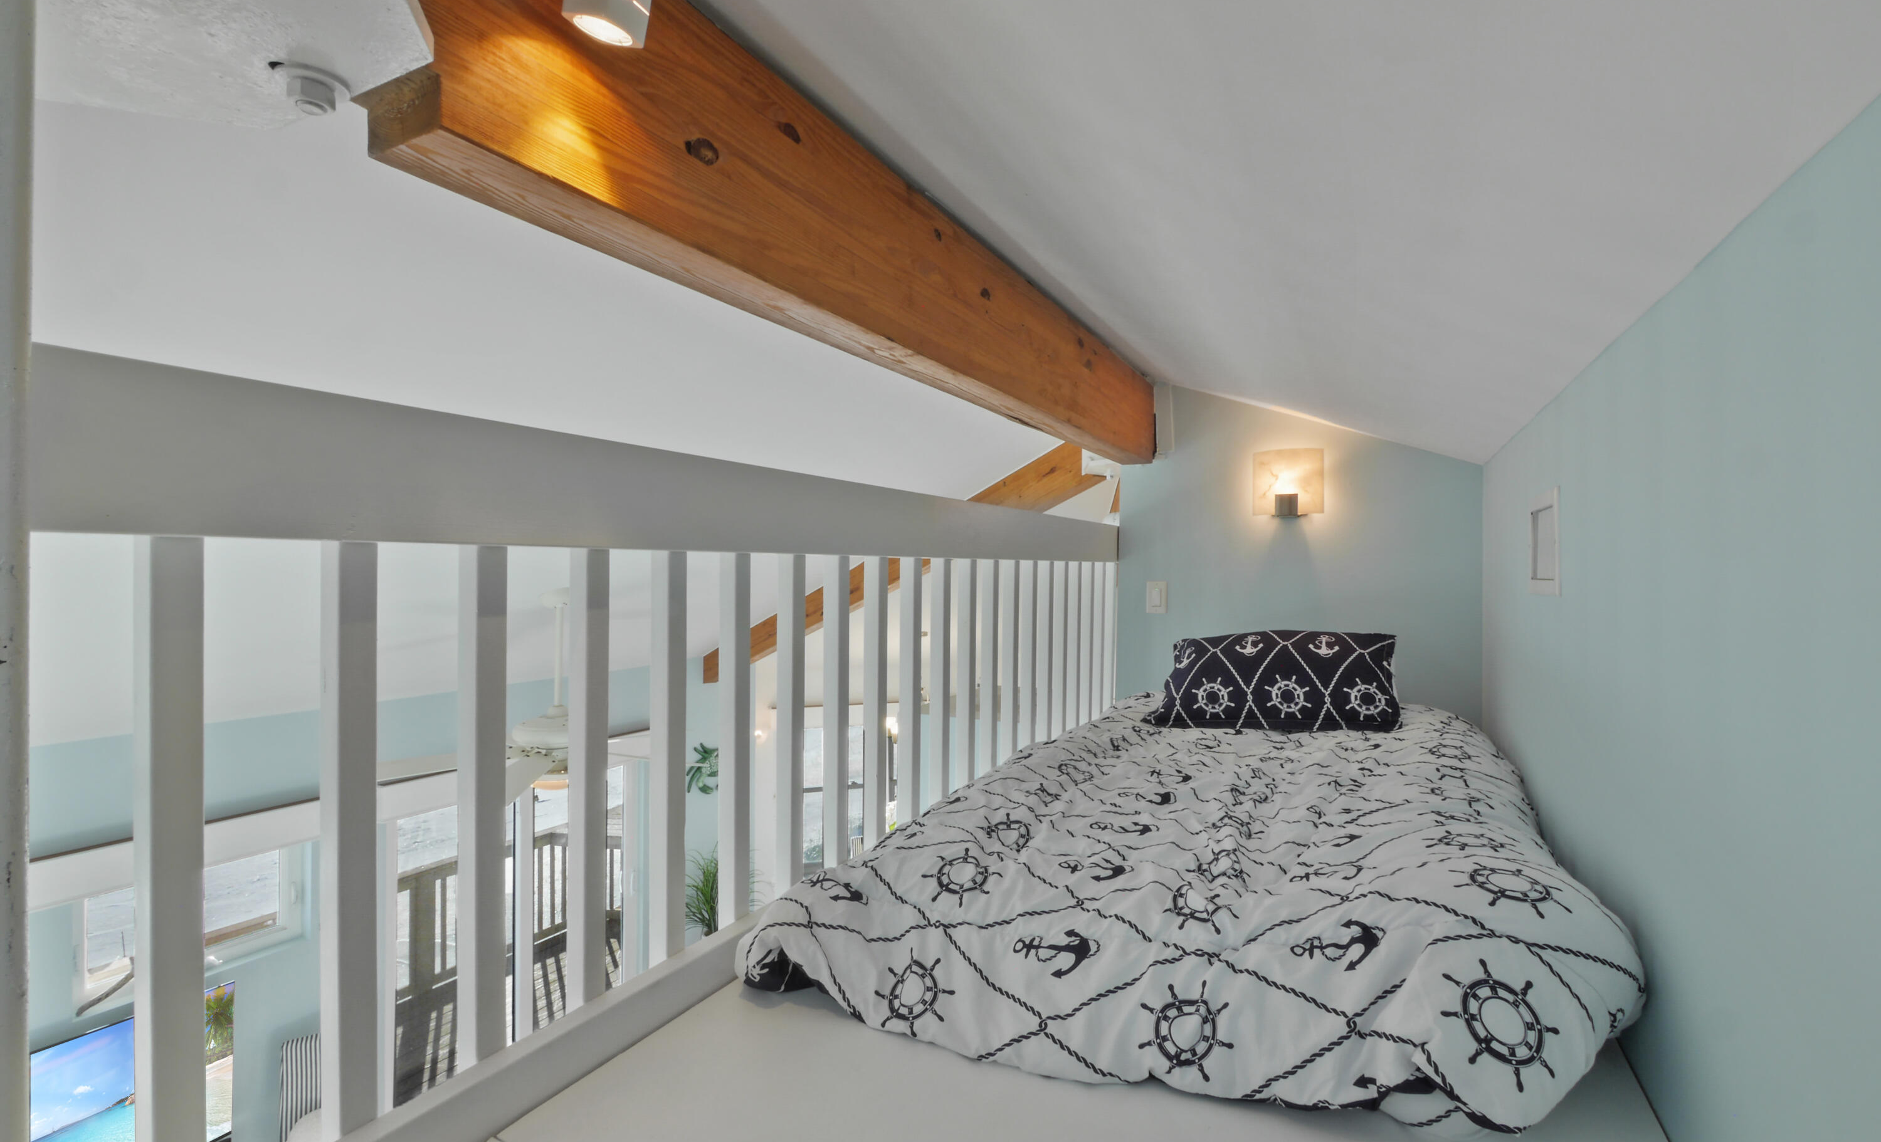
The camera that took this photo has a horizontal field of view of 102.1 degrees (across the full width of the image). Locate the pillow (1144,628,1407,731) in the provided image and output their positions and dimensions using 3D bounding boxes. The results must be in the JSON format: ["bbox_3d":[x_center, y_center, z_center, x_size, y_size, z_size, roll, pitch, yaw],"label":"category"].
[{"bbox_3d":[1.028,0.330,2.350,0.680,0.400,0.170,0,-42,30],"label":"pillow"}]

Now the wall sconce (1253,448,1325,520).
[{"bbox_3d":[1.161,-0.295,2.550,0.210,0.220,0.100,0,0,30],"label":"wall sconce"}]

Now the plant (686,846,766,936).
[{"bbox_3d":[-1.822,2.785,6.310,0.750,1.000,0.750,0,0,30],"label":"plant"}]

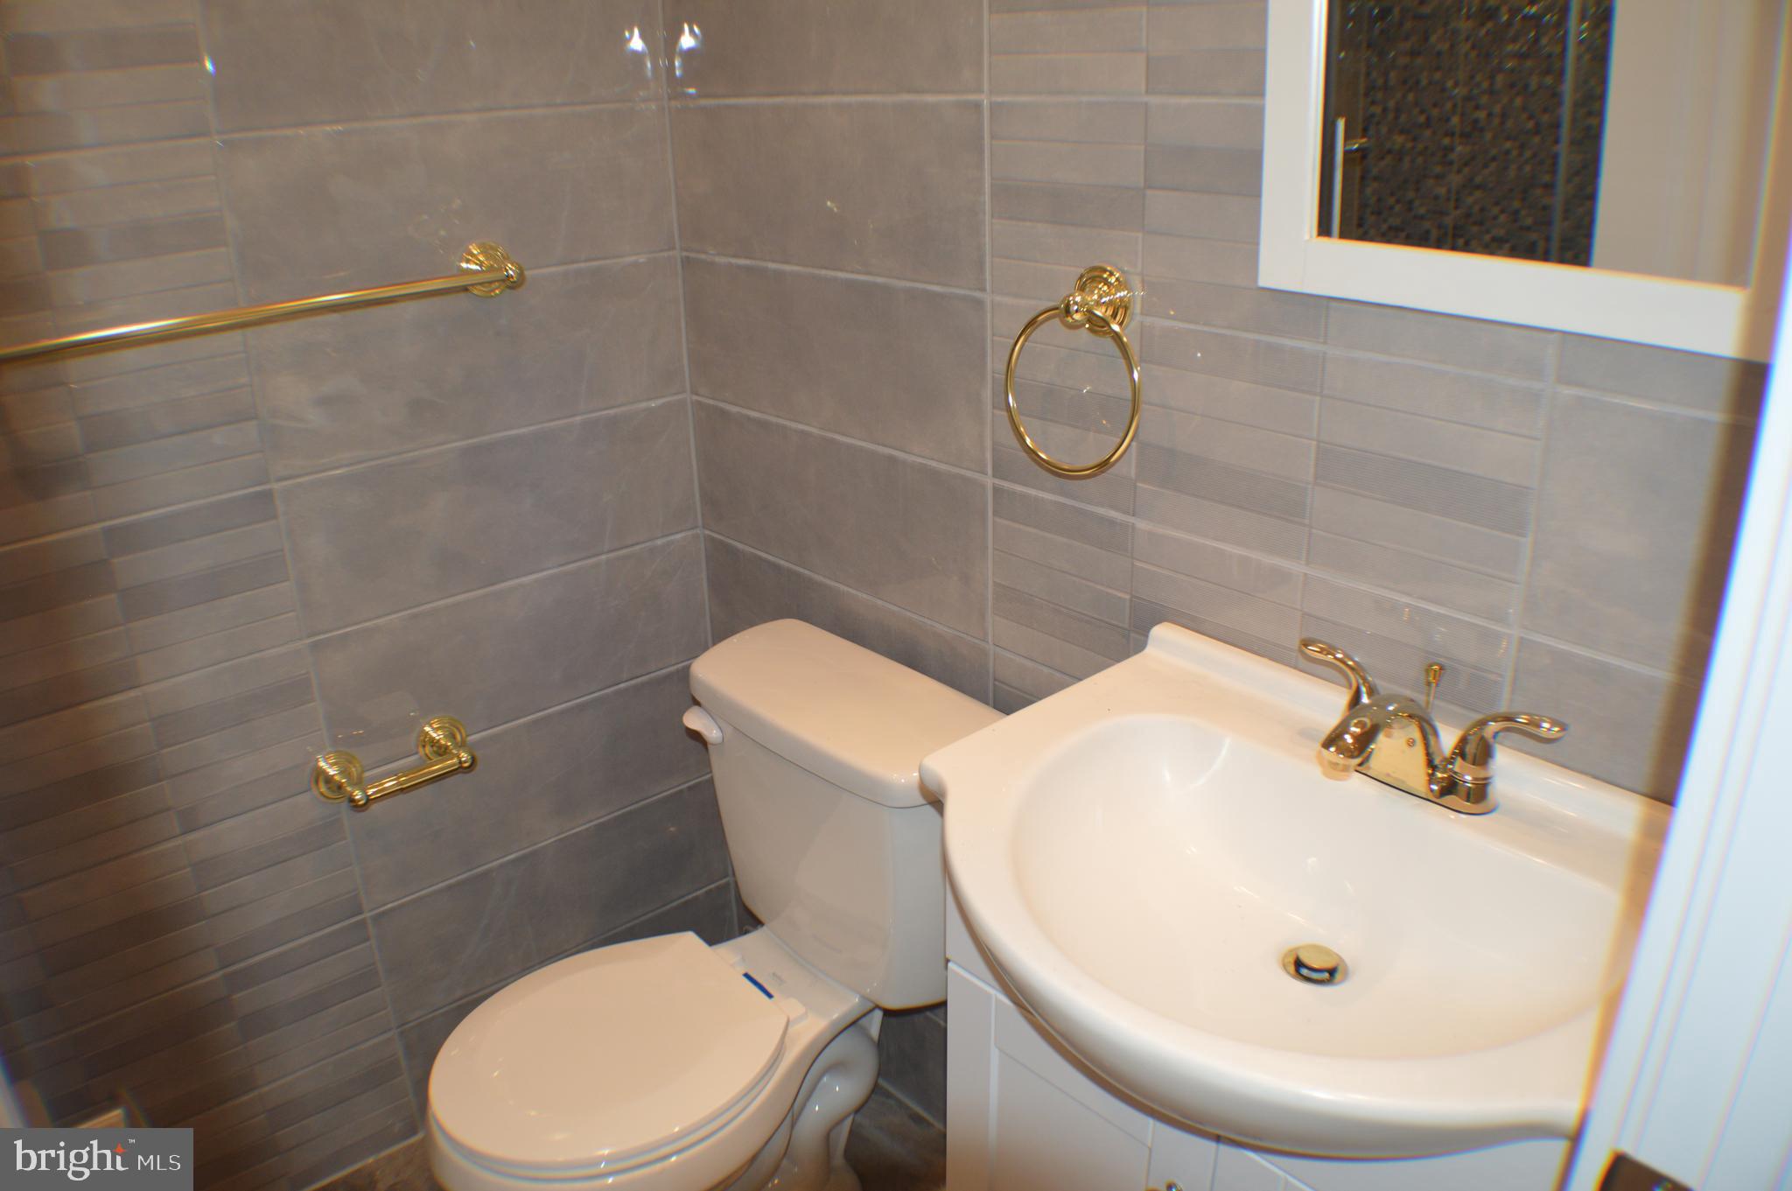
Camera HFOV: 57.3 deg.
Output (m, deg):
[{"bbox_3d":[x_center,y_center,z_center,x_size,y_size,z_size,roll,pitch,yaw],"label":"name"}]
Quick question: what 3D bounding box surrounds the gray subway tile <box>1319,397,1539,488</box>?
[{"bbox_3d":[0.423,-0.124,1.313,0.010,0.038,0.201,-18,25,-35],"label":"gray subway tile"}]

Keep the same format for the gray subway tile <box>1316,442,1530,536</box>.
[{"bbox_3d":[0.423,-0.089,1.328,0.010,0.037,0.201,-18,25,-35],"label":"gray subway tile"}]

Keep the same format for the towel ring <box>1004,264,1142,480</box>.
[{"bbox_3d":[0.177,-0.208,1.544,0.066,0.198,0.178,-18,25,-35],"label":"towel ring"}]

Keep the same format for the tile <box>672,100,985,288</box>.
[{"bbox_3d":[-0.092,-0.462,1.861,0.010,0.187,0.594,-18,25,-35],"label":"tile"}]

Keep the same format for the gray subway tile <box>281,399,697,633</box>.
[{"bbox_3d":[-0.488,-0.108,2.061,0.548,0.187,0.010,-18,25,-35],"label":"gray subway tile"}]

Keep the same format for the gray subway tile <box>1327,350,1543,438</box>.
[{"bbox_3d":[0.422,-0.160,1.298,0.010,0.037,0.201,-18,25,-35],"label":"gray subway tile"}]

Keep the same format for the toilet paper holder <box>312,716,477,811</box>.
[{"bbox_3d":[-0.600,0.211,1.999,0.200,0.068,0.093,-18,25,-35],"label":"toilet paper holder"}]

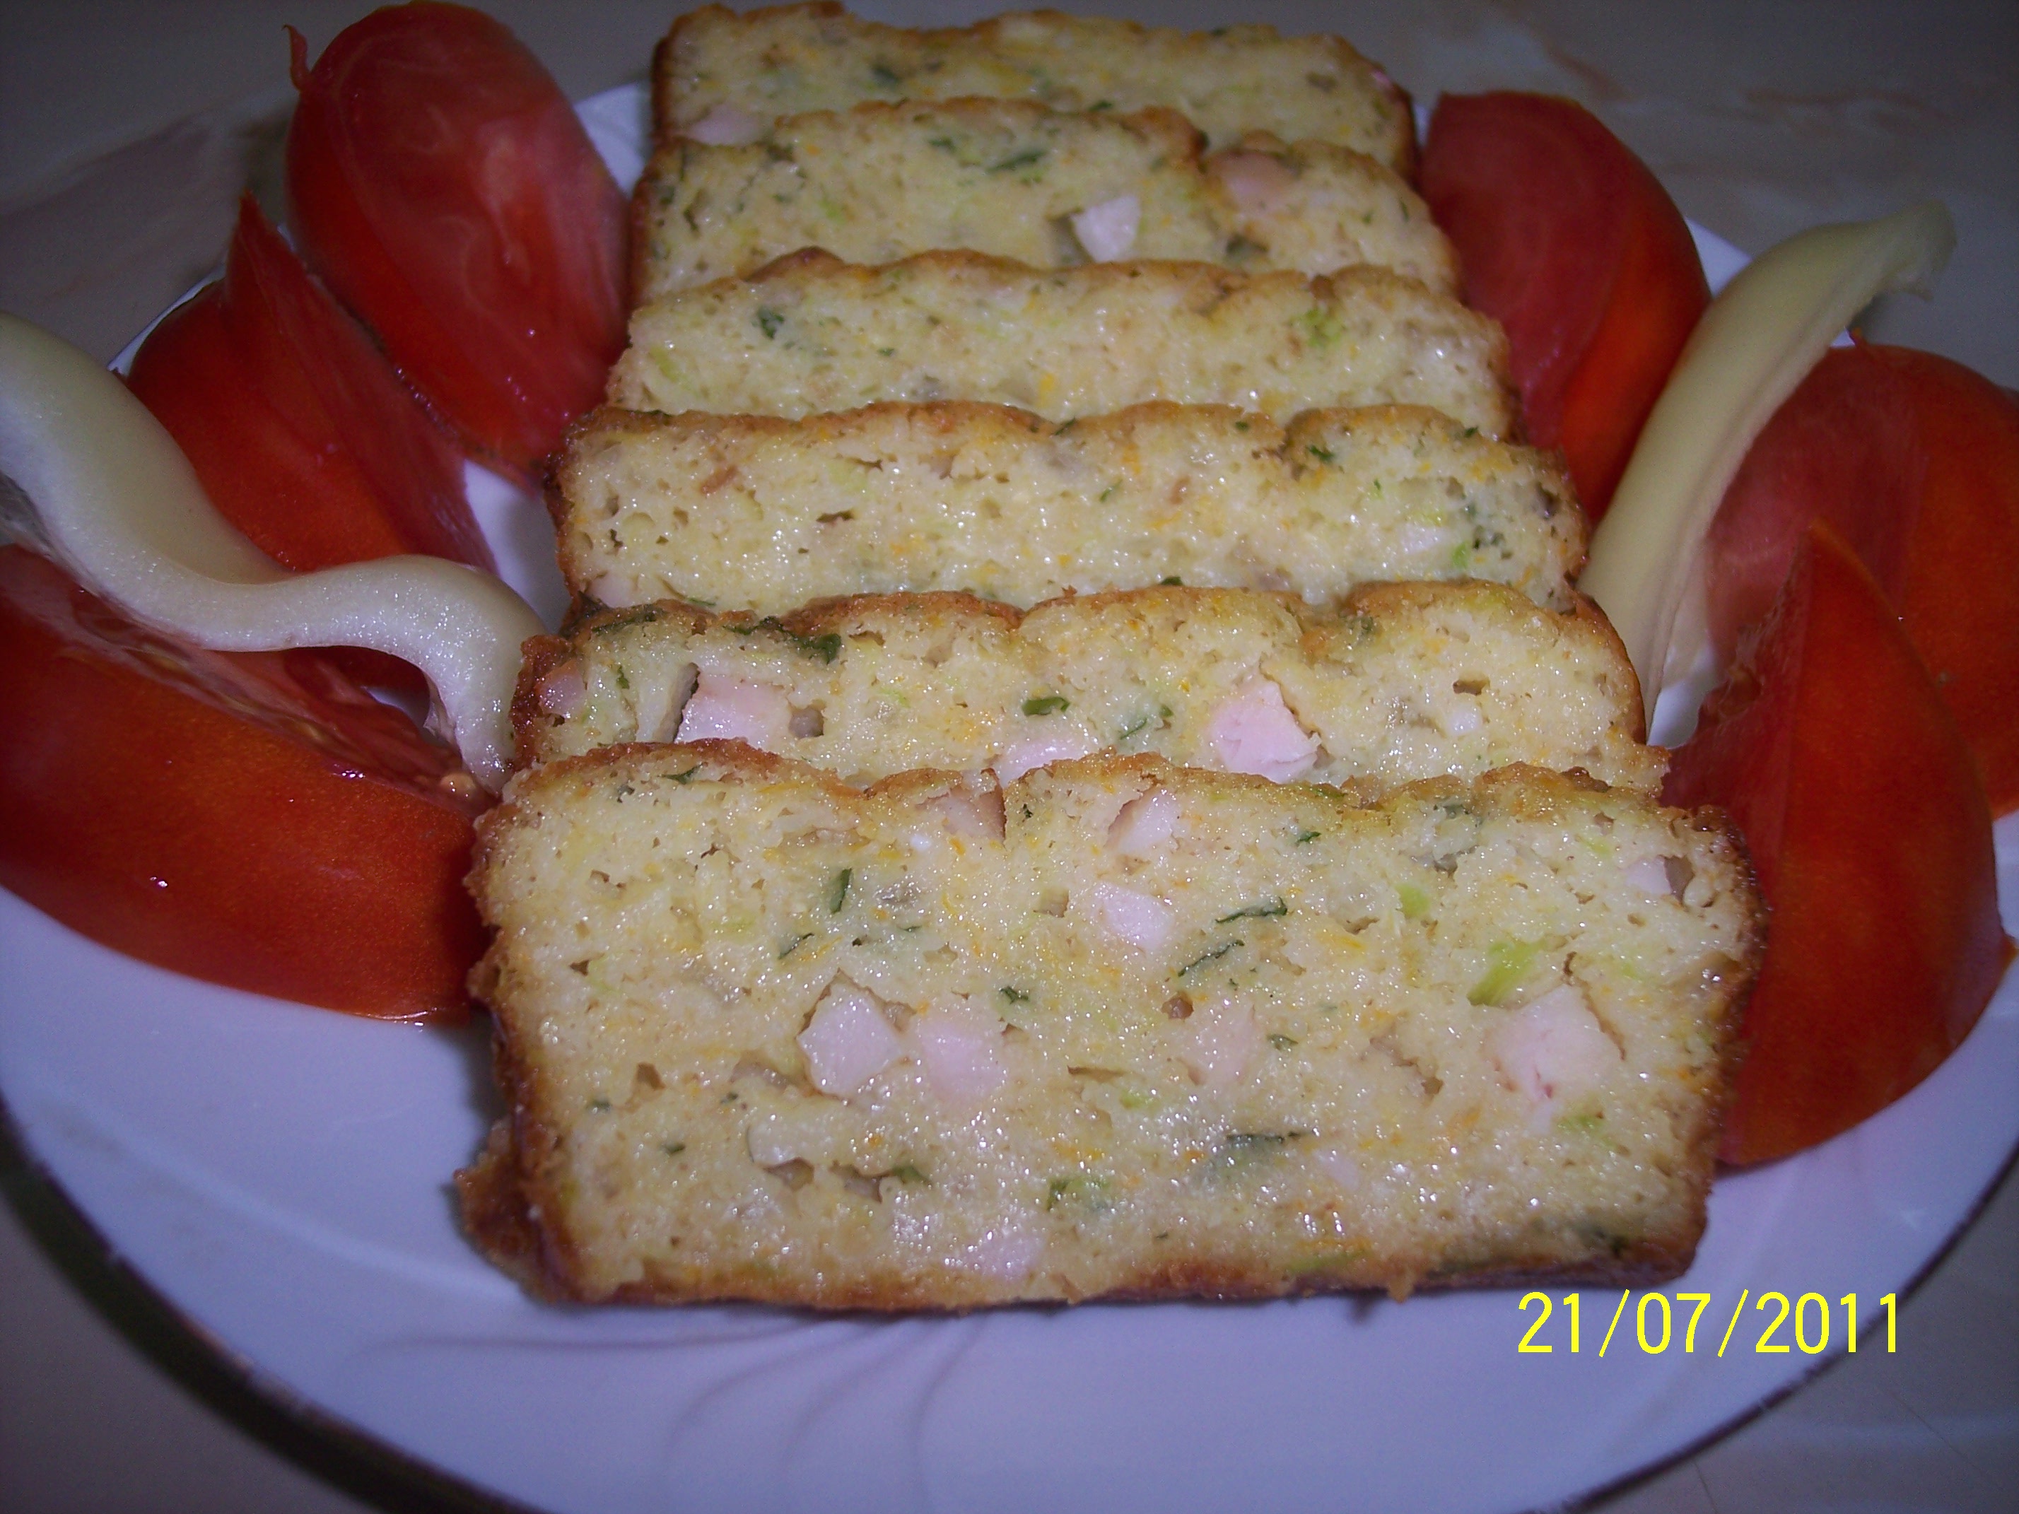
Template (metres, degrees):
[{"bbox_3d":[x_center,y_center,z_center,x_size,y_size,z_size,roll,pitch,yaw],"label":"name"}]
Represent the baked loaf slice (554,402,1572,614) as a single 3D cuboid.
[{"bbox_3d":[0.006,-0.014,0.261,0.115,0.018,0.049,0,83,-1],"label":"baked loaf slice"}]

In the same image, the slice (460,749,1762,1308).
[{"bbox_3d":[0.009,0.025,0.219,0.119,0.018,0.049,0,86,-1],"label":"slice"}]

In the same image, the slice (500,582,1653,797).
[{"bbox_3d":[0.008,0.008,0.239,0.116,0.018,0.049,0,84,-1],"label":"slice"}]

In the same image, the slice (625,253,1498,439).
[{"bbox_3d":[0.006,-0.035,0.283,0.110,0.018,0.049,0,81,-1],"label":"slice"}]

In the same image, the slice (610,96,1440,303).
[{"bbox_3d":[0.004,-0.061,0.309,0.109,0.018,0.049,0,79,-1],"label":"slice"}]

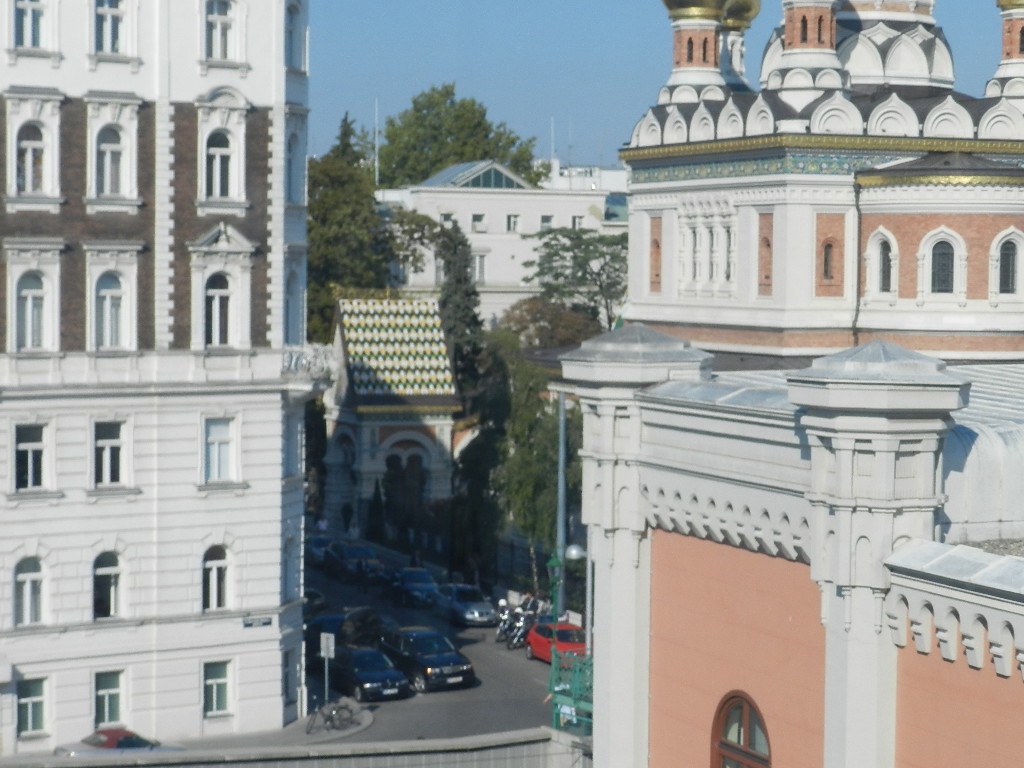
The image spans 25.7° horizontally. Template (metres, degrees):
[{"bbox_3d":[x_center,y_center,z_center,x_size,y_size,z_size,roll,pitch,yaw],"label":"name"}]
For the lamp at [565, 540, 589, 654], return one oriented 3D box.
[{"bbox_3d":[1.828,6.865,61.683,0.660,4.950,0.450,0,3,-15],"label":"lamp"}]

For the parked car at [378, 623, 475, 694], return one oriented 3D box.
[{"bbox_3d":[-2.839,8.626,70.491,1.720,1.420,4.600,-1,1,-27],"label":"parked car"}]

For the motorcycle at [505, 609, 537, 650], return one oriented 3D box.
[{"bbox_3d":[0.295,8.610,78.889,0.720,1.170,2.000,0,1,22],"label":"motorcycle"}]

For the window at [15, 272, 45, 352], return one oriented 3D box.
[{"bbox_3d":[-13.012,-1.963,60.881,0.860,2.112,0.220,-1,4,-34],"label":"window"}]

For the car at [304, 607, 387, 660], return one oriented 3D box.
[{"bbox_3d":[-5.779,8.747,78.500,1.780,1.500,4.500,-1,3,-25],"label":"car"}]

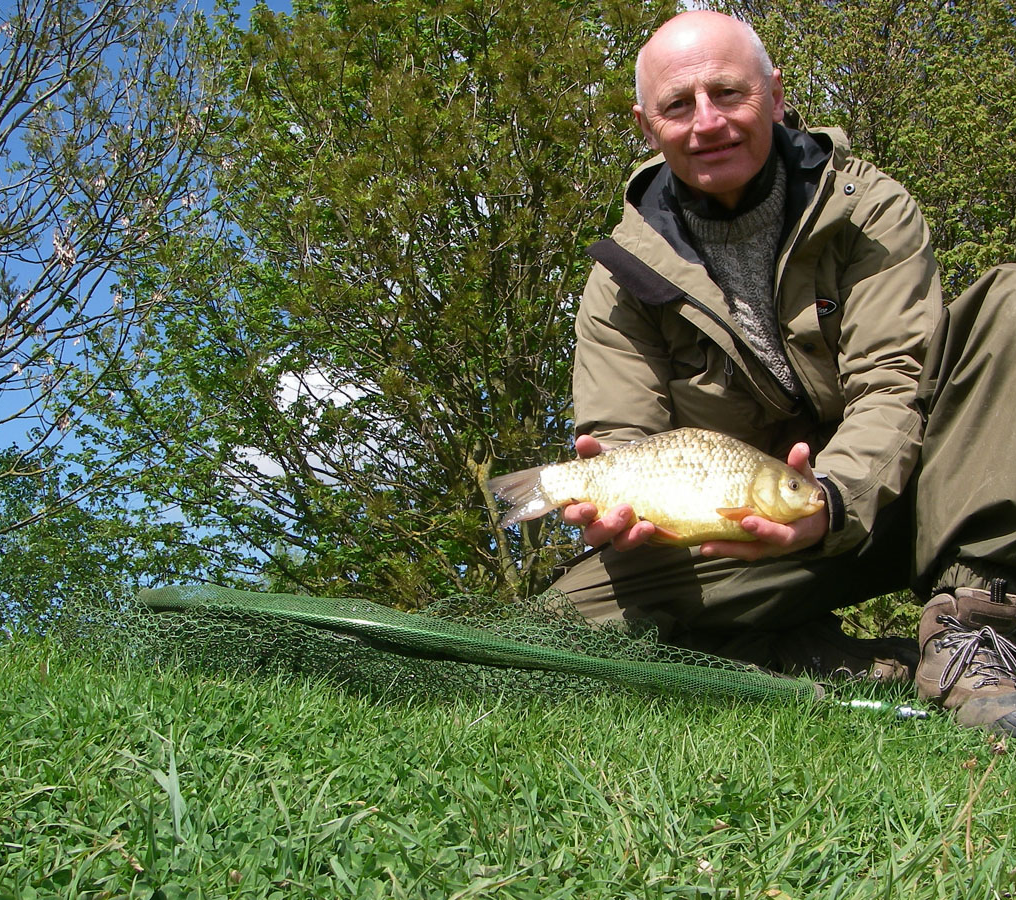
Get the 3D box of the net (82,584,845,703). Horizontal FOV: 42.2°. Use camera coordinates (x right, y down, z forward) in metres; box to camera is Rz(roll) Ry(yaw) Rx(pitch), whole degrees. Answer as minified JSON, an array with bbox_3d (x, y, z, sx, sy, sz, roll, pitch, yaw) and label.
[{"bbox_3d":[-0.015,0.255,1.840,0.920,0.140,0.570,-1,-4,24],"label":"net"}]

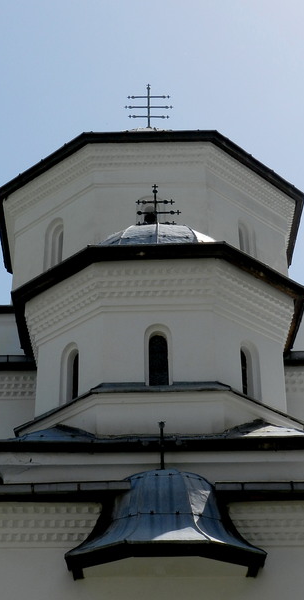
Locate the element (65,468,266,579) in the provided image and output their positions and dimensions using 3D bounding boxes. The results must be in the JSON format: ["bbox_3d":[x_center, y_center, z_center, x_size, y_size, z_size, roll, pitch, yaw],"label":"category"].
[{"bbox_3d":[0.182,2.890,13.894,2.625,1.575,1.190,-1,-32,0],"label":"element"}]

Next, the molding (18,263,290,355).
[{"bbox_3d":[0.187,0.984,20.014,5.022,0.916,5.022,-1,-32,1],"label":"molding"}]

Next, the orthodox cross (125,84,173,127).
[{"bbox_3d":[-0.096,-6.196,33.163,1.514,1.829,0.088,0,-32,-1],"label":"orthodox cross"}]

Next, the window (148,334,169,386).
[{"bbox_3d":[0.111,1.058,17.427,0.350,0.967,0.210,-1,-32,1],"label":"window"}]

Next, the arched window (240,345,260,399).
[{"bbox_3d":[1.601,1.259,17.934,0.499,1.155,0.245,26,-41,-36],"label":"arched window"}]

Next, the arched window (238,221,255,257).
[{"bbox_3d":[2.356,-1.359,27.027,0.333,1.662,0.759,-28,-41,36],"label":"arched window"}]

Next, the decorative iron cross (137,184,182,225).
[{"bbox_3d":[0.095,-1.983,21.867,0.977,1.129,0.070,-1,-32,1],"label":"decorative iron cross"}]

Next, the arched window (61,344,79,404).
[{"bbox_3d":[-1.336,1.306,18.055,0.245,1.155,0.499,26,-41,-36],"label":"arched window"}]

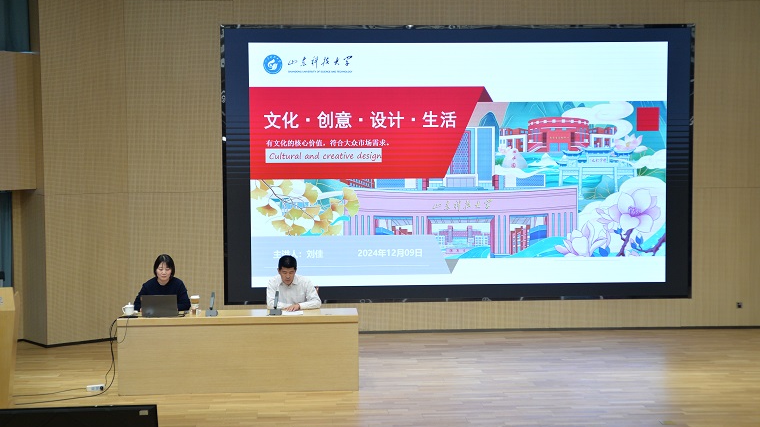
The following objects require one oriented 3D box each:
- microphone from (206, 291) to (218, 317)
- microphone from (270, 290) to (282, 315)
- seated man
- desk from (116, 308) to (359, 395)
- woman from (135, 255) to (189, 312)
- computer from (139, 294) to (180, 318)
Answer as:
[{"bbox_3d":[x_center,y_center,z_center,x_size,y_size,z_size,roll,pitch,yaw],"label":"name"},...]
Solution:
[{"bbox_3d":[-1.631,0.889,12.713,0.108,0.210,0.130,0,4,4],"label":"microphone"},{"bbox_3d":[-1.011,0.882,12.765,0.108,0.210,0.130,0,4,4],"label":"microphone"},{"bbox_3d":[-0.861,1.056,13.271,0.551,1.267,0.780,-1,4,-4],"label":"seated man"},{"bbox_3d":[-1.373,1.353,12.873,2.315,0.741,0.491,-1,4,-4],"label":"desk"},{"bbox_3d":[-2.178,1.055,13.188,0.565,1.298,0.780,-1,4,-4],"label":"woman"},{"bbox_3d":[-2.128,0.879,12.737,0.353,0.233,0.314,-1,4,-4],"label":"computer"}]

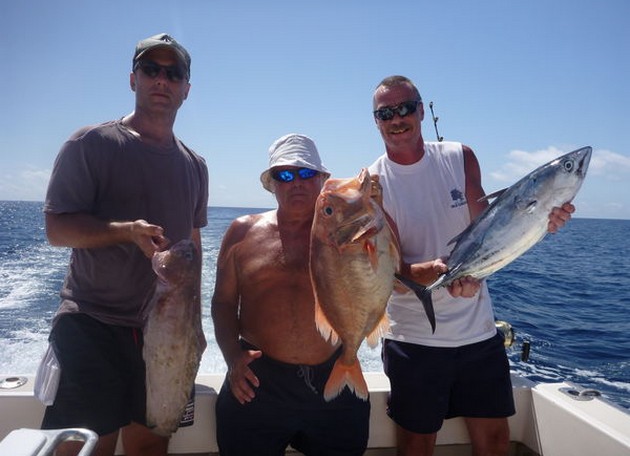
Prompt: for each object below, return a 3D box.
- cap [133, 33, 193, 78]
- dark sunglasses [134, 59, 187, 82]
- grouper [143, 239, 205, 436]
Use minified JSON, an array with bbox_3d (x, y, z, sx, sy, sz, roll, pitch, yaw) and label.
[{"bbox_3d":[-0.469,-0.521,1.560,0.175,0.130,0.265,8,-5,-17],"label":"cap"},{"bbox_3d":[-0.469,-0.461,1.555,0.142,0.045,0.140,10,2,-18],"label":"dark sunglasses"},{"bbox_3d":[-0.392,0.300,1.420,0.155,0.540,0.115,3,1,-30],"label":"grouper"}]

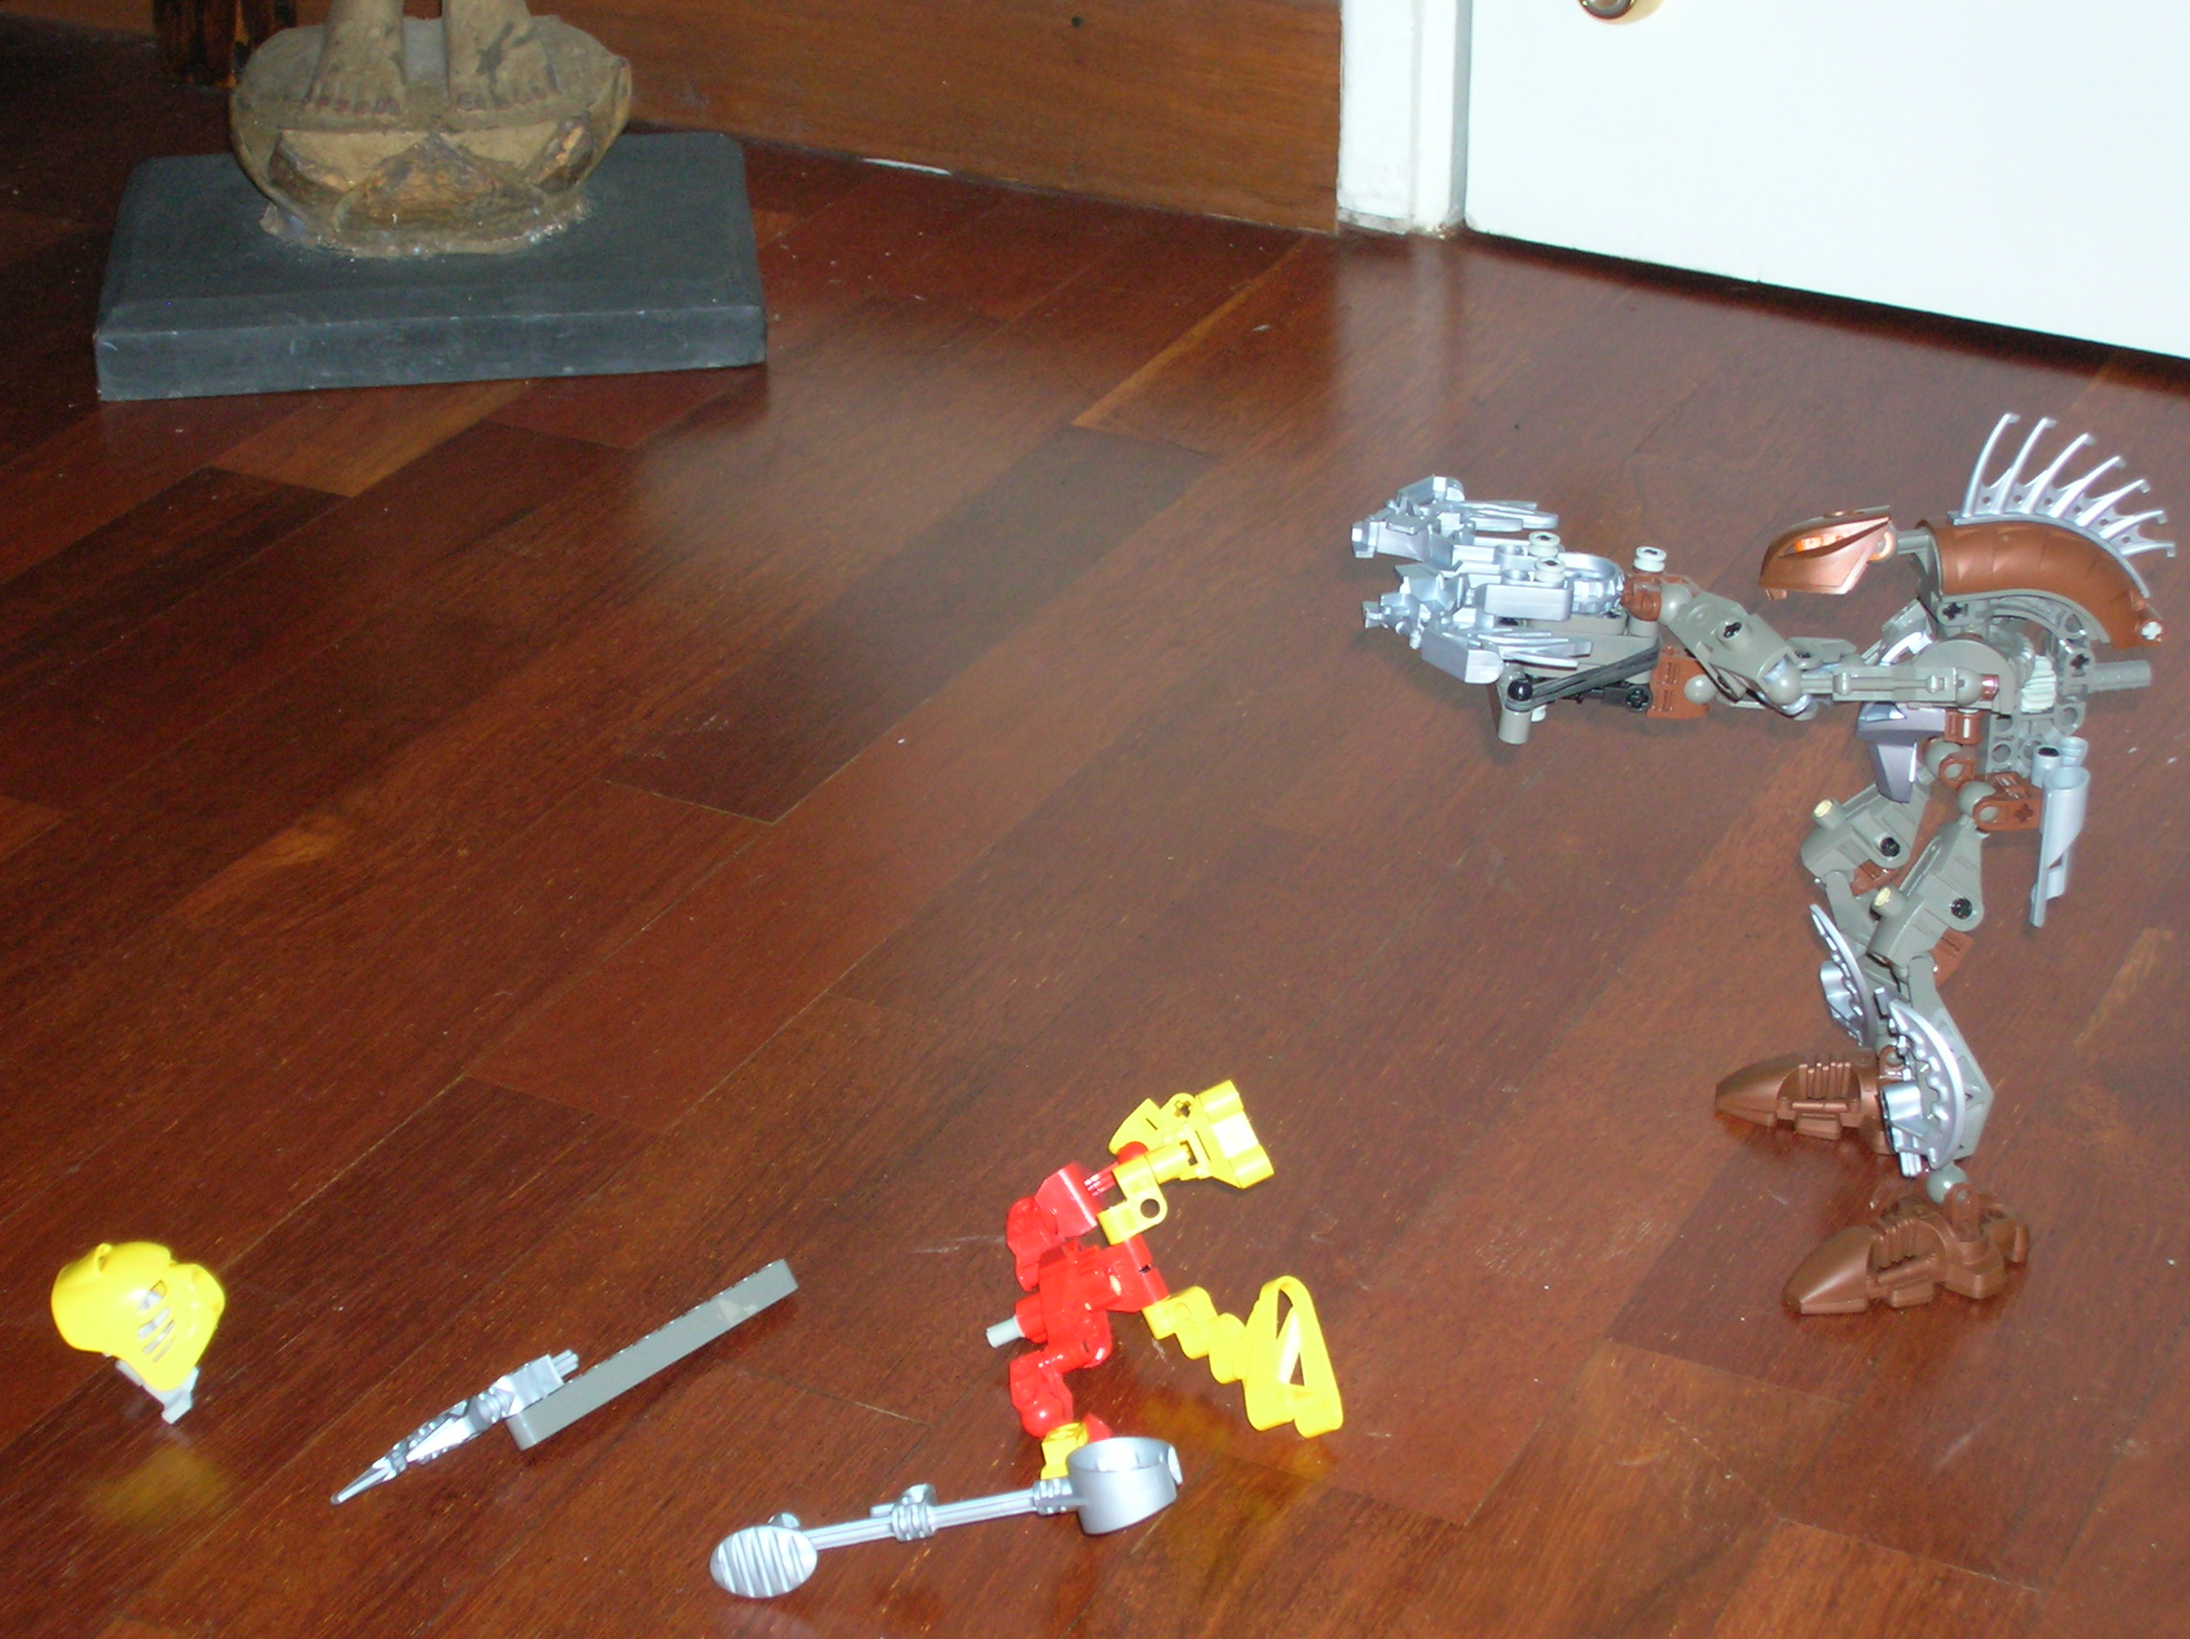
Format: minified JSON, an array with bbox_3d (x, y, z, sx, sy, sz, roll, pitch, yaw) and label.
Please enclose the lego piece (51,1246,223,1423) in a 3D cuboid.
[{"bbox_3d":[-0.220,0.116,1.020,0.037,0.040,0.033,14,31,25],"label":"lego piece"}]

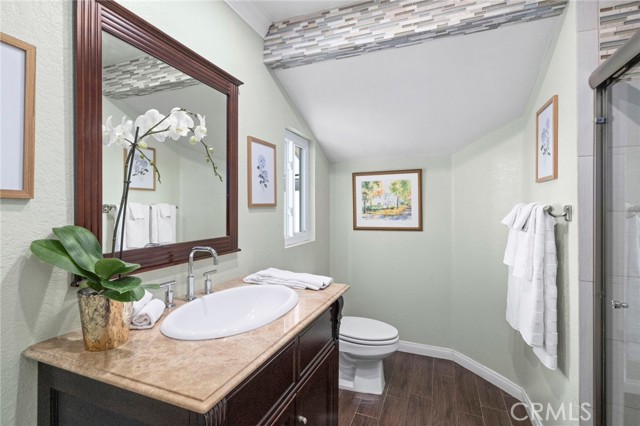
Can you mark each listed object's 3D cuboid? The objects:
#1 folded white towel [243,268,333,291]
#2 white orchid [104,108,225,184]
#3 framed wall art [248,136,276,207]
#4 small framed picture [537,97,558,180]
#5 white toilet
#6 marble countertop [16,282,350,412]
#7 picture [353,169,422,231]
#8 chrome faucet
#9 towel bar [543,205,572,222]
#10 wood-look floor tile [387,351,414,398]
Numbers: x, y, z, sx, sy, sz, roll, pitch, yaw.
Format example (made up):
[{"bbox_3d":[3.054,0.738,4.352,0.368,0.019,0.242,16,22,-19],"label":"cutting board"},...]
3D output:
[{"bbox_3d":[-0.157,0.317,1.360,0.425,0.042,0.165,-1,1,23],"label":"folded white towel"},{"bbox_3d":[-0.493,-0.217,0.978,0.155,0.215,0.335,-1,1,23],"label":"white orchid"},{"bbox_3d":[-0.339,-0.233,1.705,0.020,0.395,0.296,-1,1,23],"label":"framed wall art"},{"bbox_3d":[1.067,-0.332,1.345,0.022,0.366,0.285,-1,1,23],"label":"small framed picture"},{"bbox_3d":[0.199,0.878,2.025,0.700,0.700,0.390,-1,1,23],"label":"white toilet"},{"bbox_3d":[-0.308,0.357,1.037,0.583,0.028,0.890,-1,1,23],"label":"marble countertop"},{"bbox_3d":[0.585,-0.105,2.511,0.605,0.528,0.025,-1,1,23],"label":"picture"},{"bbox_3d":[-0.467,0.242,1.134,0.158,0.207,0.040,-1,1,23],"label":"chrome faucet"},{"bbox_3d":[1.061,-0.001,1.395,0.080,0.063,0.605,-1,1,23],"label":"towel bar"},{"bbox_3d":[0.635,1.224,2.171,0.144,0.010,0.649,-1,1,23],"label":"wood-look floor tile"}]

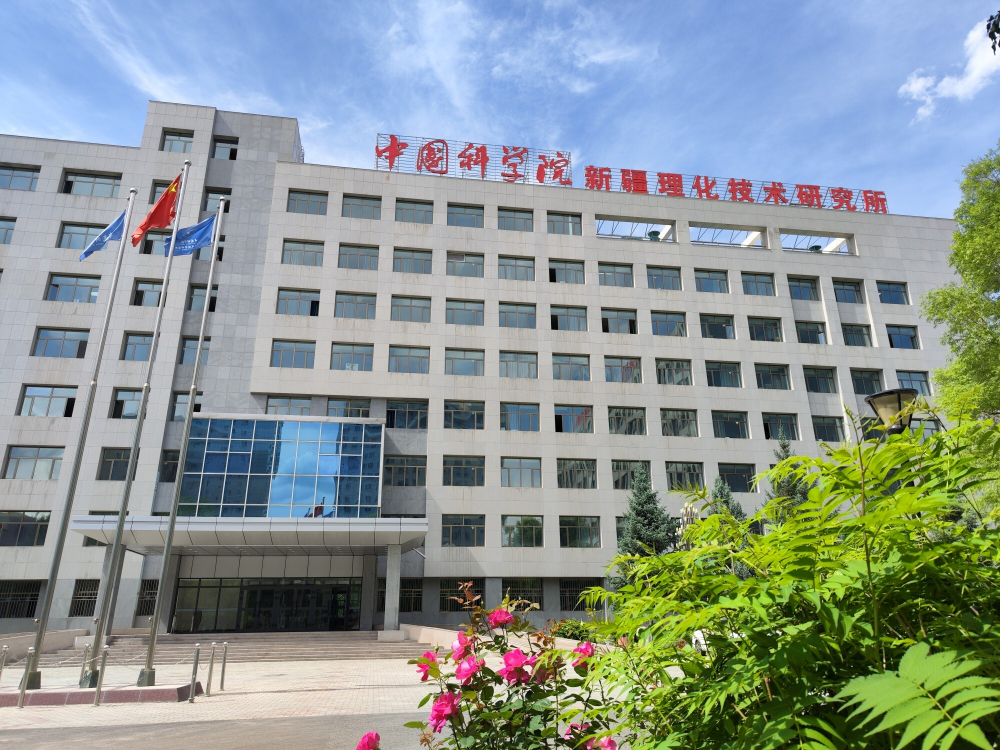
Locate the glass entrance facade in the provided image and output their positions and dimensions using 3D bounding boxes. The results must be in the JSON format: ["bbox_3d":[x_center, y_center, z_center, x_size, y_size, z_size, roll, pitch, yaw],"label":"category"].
[{"bbox_3d":[-12.096,12.107,36.518,9.360,2.671,0.300,3,-21,-9],"label":"glass entrance facade"}]

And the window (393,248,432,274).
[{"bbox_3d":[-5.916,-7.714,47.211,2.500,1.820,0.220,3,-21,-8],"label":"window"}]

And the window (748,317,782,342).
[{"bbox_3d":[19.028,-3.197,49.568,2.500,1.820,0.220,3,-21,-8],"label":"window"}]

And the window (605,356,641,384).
[{"bbox_3d":[8.722,-0.282,49.179,2.724,1.993,0.250,3,-20,-9],"label":"window"}]

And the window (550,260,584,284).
[{"bbox_3d":[4.677,-7.210,49.182,2.515,1.806,0.200,3,-20,-9],"label":"window"}]

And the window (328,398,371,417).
[{"bbox_3d":[-9.444,2.304,43.251,2.515,1.806,0.200,3,-20,-9],"label":"window"}]

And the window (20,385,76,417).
[{"bbox_3d":[-26.343,1.651,40.755,2.811,1.793,0.200,3,-20,-9],"label":"window"}]

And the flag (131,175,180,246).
[{"bbox_3d":[-9.881,-4.744,19.896,1.150,2.000,0.450,-4,-21,8],"label":"flag"}]

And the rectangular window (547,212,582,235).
[{"bbox_3d":[4.635,-10.798,50.053,2.579,1.882,0.250,3,-21,-9],"label":"rectangular window"}]

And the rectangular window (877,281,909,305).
[{"bbox_3d":[29.815,-6.127,52.887,2.515,1.806,0.200,3,-20,-9],"label":"rectangular window"}]

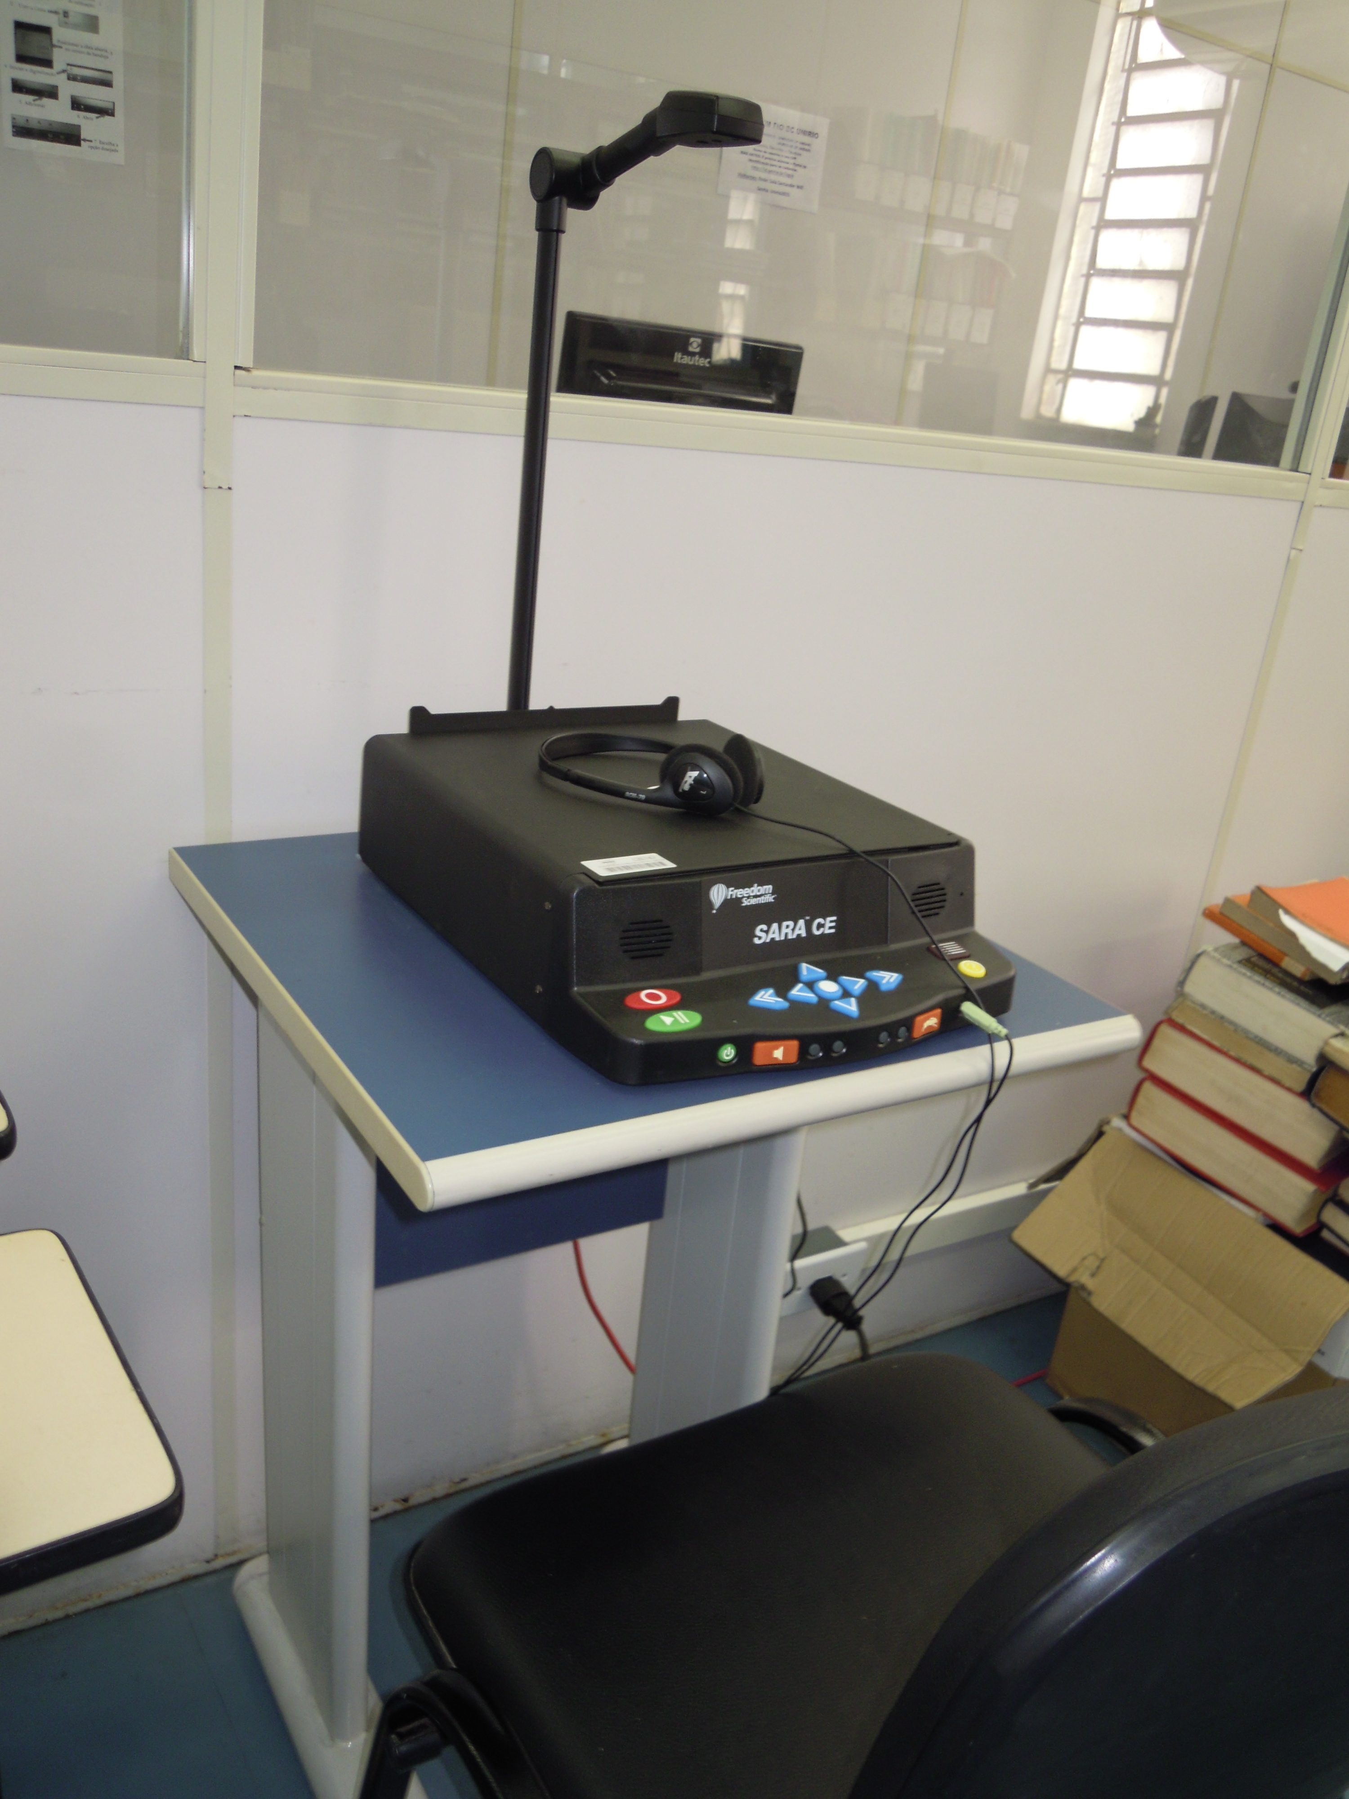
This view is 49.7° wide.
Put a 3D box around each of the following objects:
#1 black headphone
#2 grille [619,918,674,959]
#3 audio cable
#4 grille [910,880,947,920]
[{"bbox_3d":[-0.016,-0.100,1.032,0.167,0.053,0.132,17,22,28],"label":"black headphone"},{"bbox_3d":[-0.018,0.024,0.872,0.036,0.028,0.006,-6,13,-31],"label":"grille"},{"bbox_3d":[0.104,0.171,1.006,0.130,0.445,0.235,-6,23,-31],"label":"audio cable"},{"bbox_3d":[0.171,0.001,0.986,0.036,0.028,0.006,-6,13,-31],"label":"grille"}]

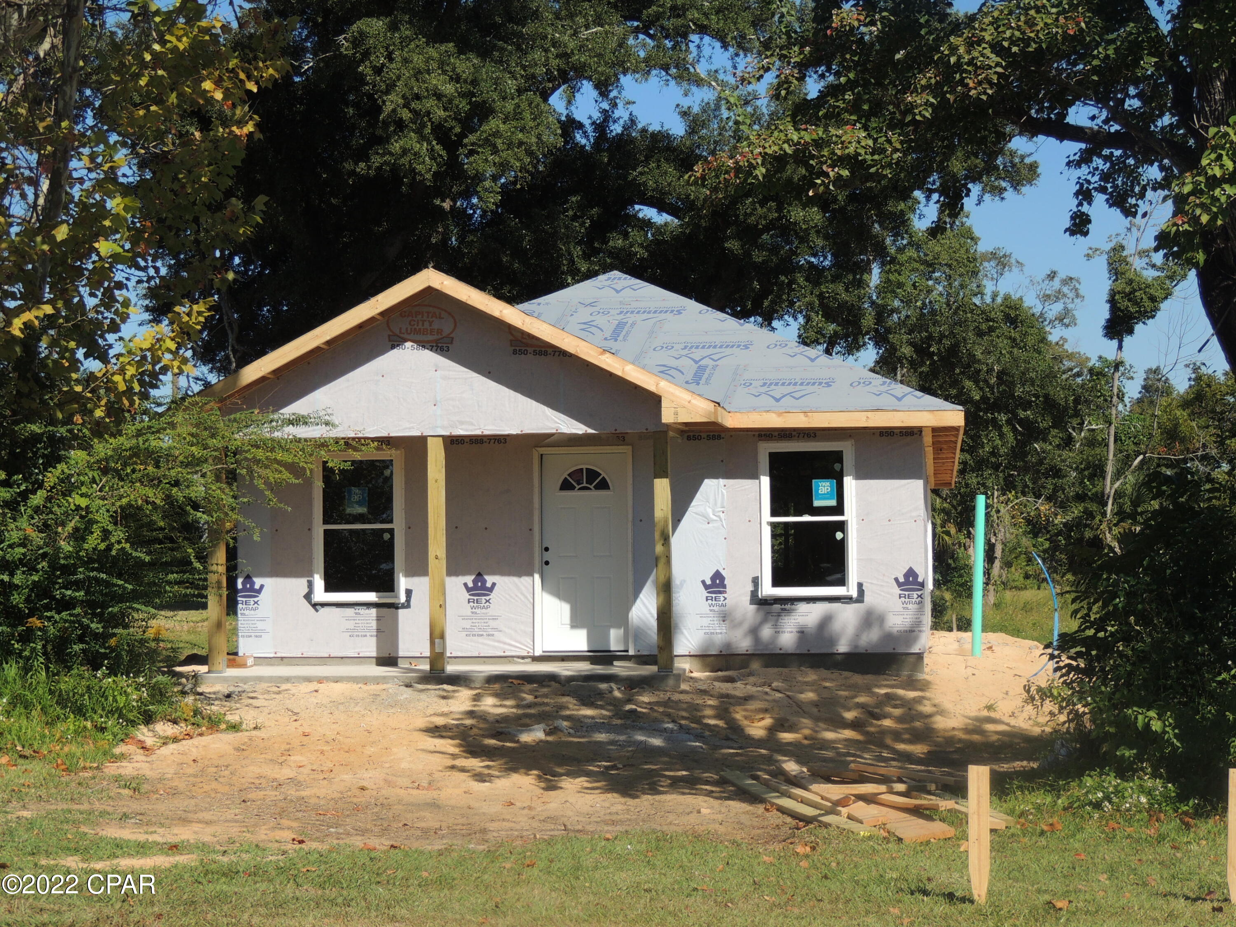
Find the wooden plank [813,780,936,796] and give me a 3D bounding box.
[{"bbox_3d":[1.524,1.924,14.800,0.745,0.042,0.120,0,-3,-6],"label":"wooden plank"}]

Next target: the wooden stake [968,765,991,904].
[{"bbox_3d":[1.505,1.549,10.414,0.089,0.580,0.030,-1,-3,8],"label":"wooden stake"}]

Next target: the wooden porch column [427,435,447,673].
[{"bbox_3d":[-1.743,0.880,24.114,0.140,2.286,0.140,-1,-3,8],"label":"wooden porch column"}]

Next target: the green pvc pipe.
[{"bbox_3d":[4.237,1.319,29.346,0.107,1.892,0.107,2,-3,0],"label":"green pvc pipe"}]

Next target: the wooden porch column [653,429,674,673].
[{"bbox_3d":[0.435,0.838,23.789,0.140,2.306,0.140,-1,-3,8],"label":"wooden porch column"}]

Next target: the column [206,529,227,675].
[{"bbox_3d":[-3.919,0.910,24.439,0.140,2.280,0.140,-1,-3,8],"label":"column"}]

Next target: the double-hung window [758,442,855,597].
[{"bbox_3d":[1.920,0.573,25.350,0.960,1.570,0.080,-1,-3,8],"label":"double-hung window"}]

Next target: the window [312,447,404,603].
[{"bbox_3d":[-2.698,0.664,26.038,0.960,1.570,0.080,-1,-3,8],"label":"window"}]

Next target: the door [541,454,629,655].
[{"bbox_3d":[-0.341,0.905,25.735,0.930,2.060,0.070,-1,-3,8],"label":"door"}]

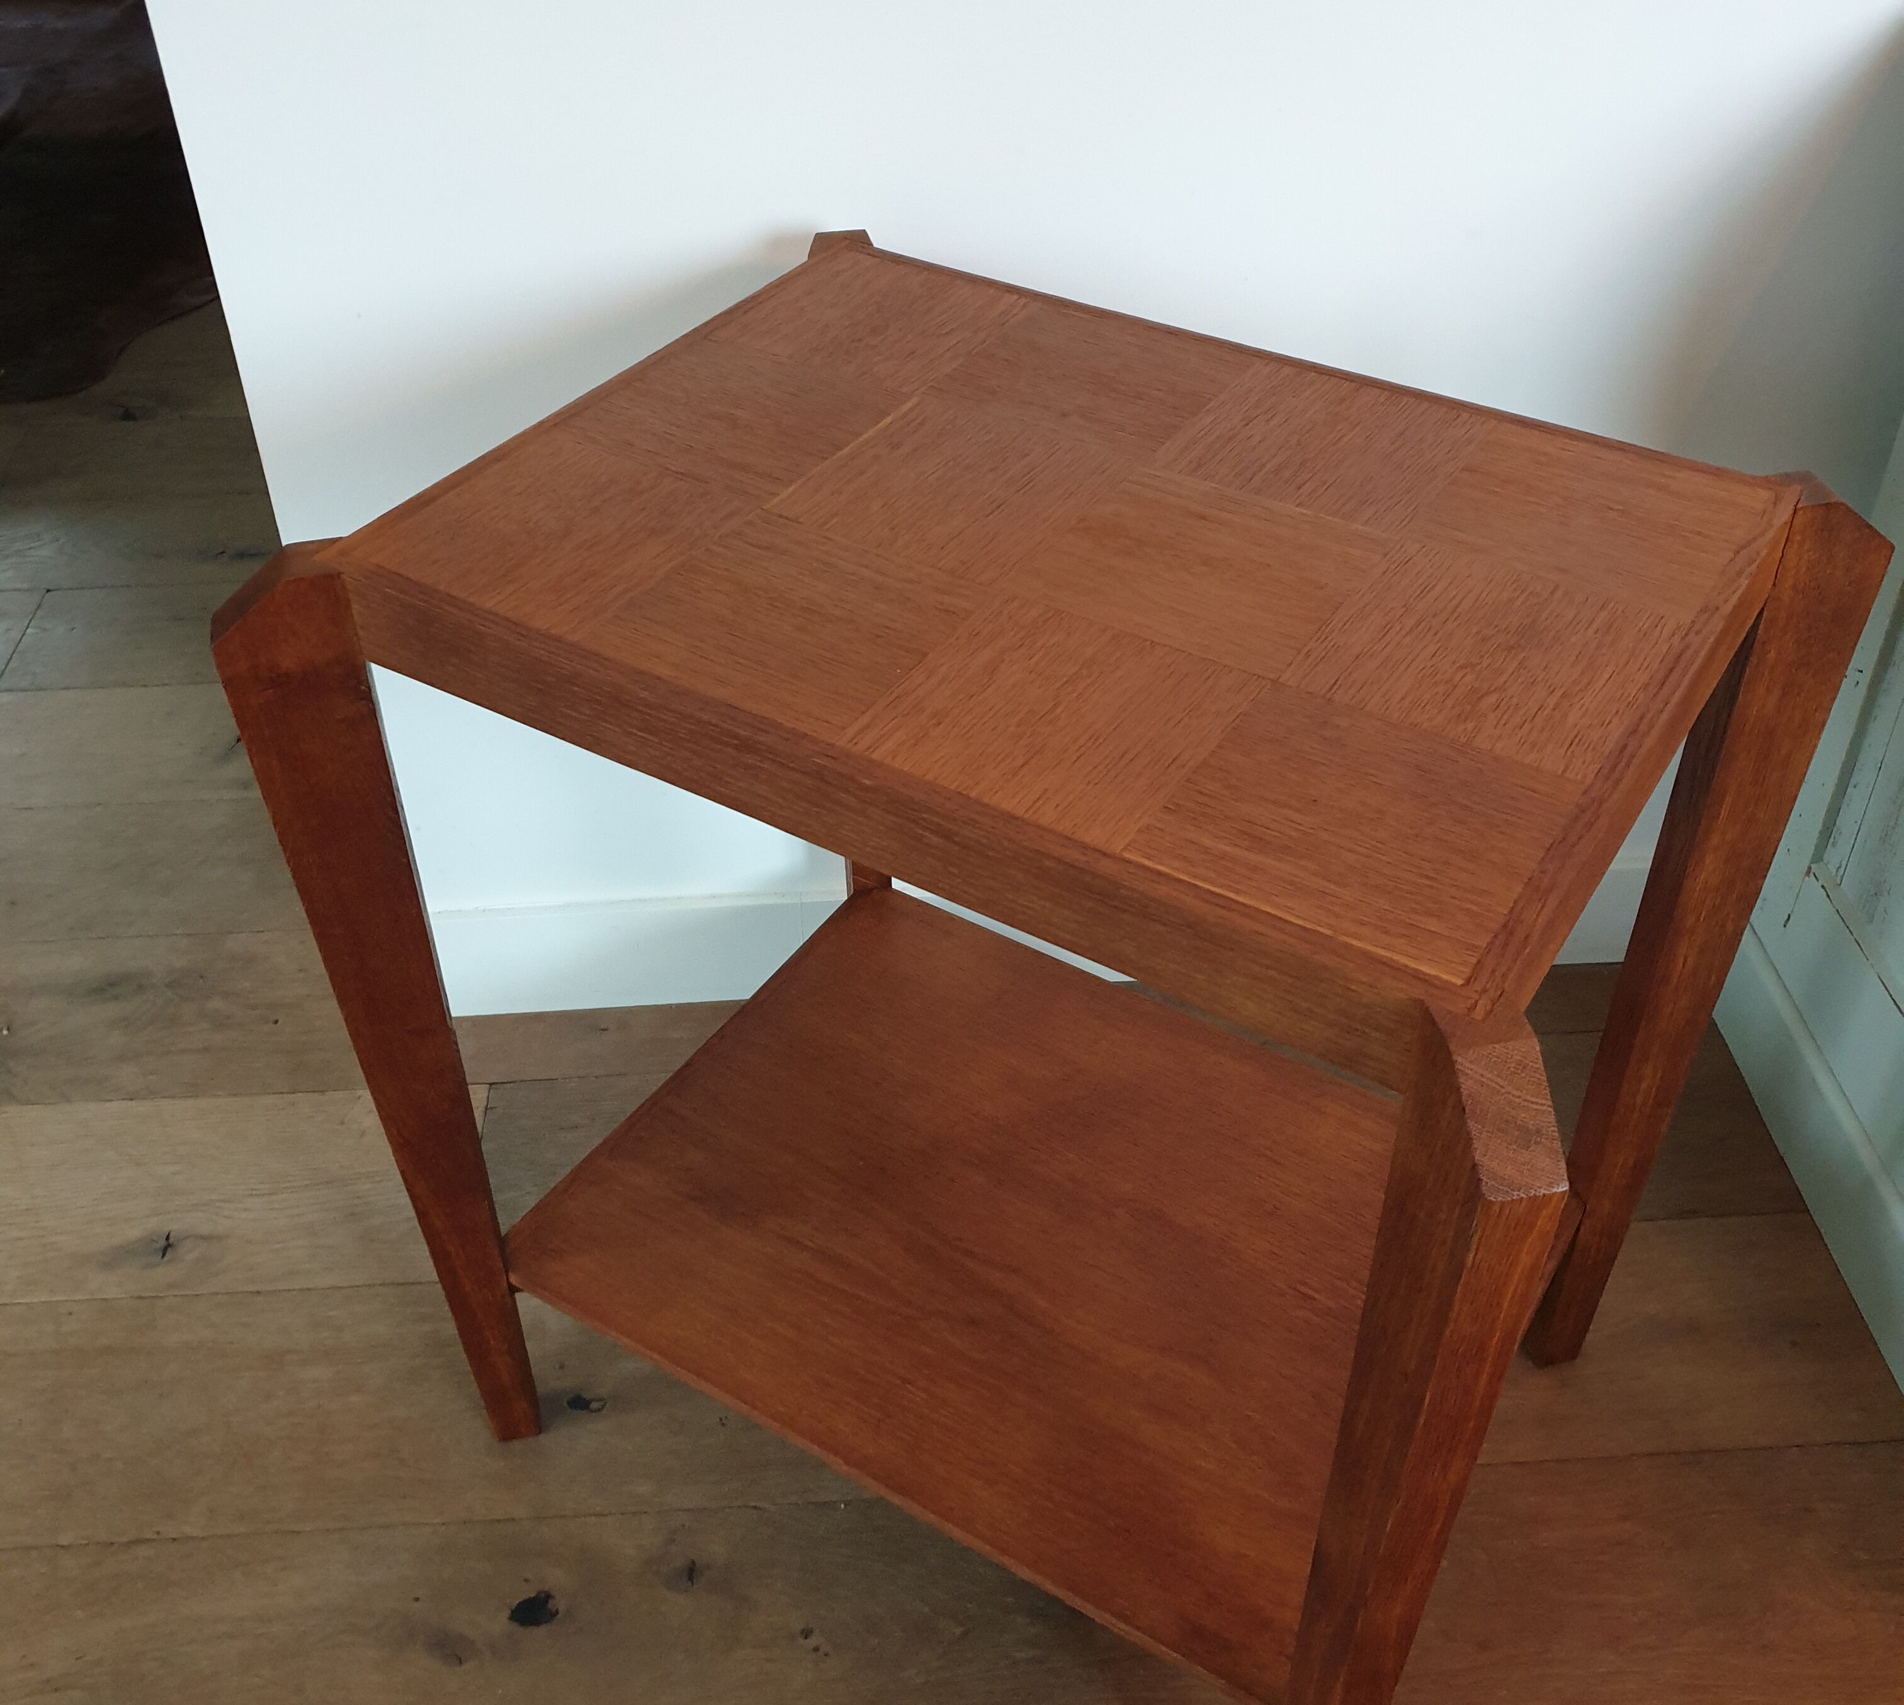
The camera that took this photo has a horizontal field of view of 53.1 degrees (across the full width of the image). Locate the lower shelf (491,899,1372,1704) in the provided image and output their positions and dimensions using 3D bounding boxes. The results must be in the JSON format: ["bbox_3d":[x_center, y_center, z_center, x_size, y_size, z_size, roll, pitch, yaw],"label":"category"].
[{"bbox_3d":[0.059,0.227,1.153,0.539,0.014,0.401,22,45,25],"label":"lower shelf"}]

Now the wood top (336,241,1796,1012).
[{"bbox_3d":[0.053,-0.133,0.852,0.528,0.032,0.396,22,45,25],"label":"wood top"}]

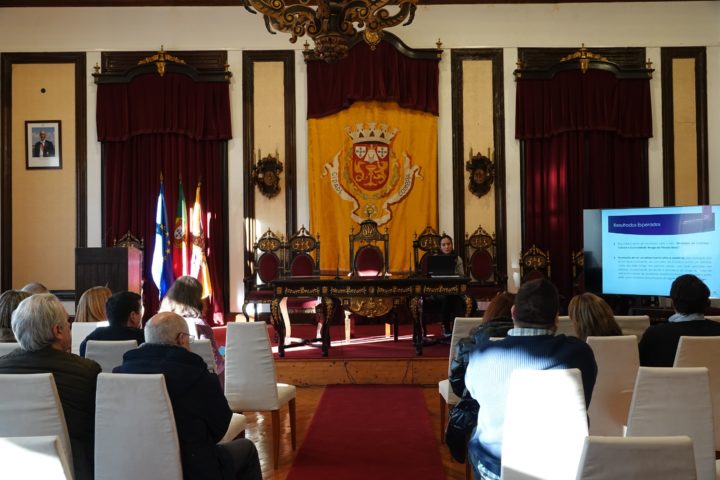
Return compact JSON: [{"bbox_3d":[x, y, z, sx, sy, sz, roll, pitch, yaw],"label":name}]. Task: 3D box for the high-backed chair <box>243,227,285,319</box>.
[{"bbox_3d":[-1.337,0.573,10.429,0.580,1.497,0.620,-1,-1,-1],"label":"high-backed chair"}]

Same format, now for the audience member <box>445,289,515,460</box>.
[{"bbox_3d":[0.786,0.907,4.189,0.560,1.210,0.780,-1,-1,2],"label":"audience member"}]

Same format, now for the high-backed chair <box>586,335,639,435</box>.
[{"bbox_3d":[1.353,1.010,4.020,0.440,0.990,0.560,-1,-1,-1],"label":"high-backed chair"}]

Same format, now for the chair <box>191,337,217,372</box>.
[{"bbox_3d":[-0.908,1.021,4.066,0.440,0.960,0.530,-1,-1,2],"label":"chair"}]

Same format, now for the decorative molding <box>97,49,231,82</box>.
[{"bbox_3d":[-3.311,-2.926,12.070,2.250,0.570,0.250,0,-1,1],"label":"decorative molding"}]

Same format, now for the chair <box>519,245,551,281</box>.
[{"bbox_3d":[2.565,0.815,10.174,0.590,1.473,0.600,-1,-1,2],"label":"chair"}]

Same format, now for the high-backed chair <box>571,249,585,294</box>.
[{"bbox_3d":[3.346,0.807,10.150,0.590,1.473,0.600,-1,-1,2],"label":"high-backed chair"}]

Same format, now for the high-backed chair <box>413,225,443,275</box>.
[{"bbox_3d":[0.985,0.570,9.150,0.680,1.430,0.650,0,-1,-17],"label":"high-backed chair"}]

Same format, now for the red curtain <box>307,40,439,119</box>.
[{"bbox_3d":[0.196,-2.472,11.070,2.044,1.229,0.270,-1,-1,-1],"label":"red curtain"}]

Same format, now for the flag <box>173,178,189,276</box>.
[{"bbox_3d":[-2.892,-0.008,11.600,0.300,1.900,0.250,0,-1,1],"label":"flag"}]

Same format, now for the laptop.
[{"bbox_3d":[0.951,0.305,8.477,0.335,0.225,0.290,-1,-1,-1],"label":"laptop"}]

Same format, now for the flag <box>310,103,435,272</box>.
[{"bbox_3d":[0.198,-0.853,11.147,2.004,2.741,0.100,-1,-1,-1],"label":"flag"}]

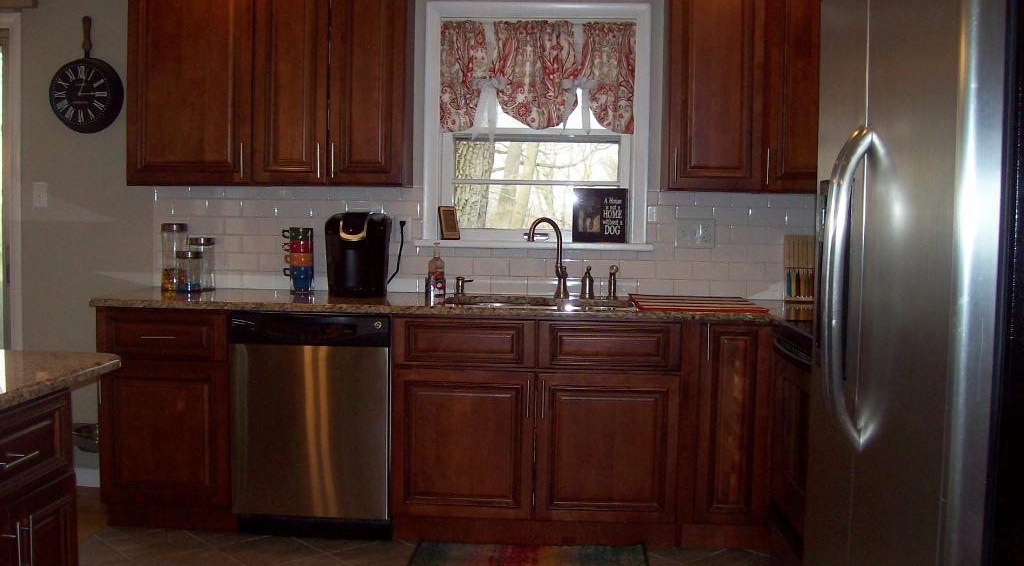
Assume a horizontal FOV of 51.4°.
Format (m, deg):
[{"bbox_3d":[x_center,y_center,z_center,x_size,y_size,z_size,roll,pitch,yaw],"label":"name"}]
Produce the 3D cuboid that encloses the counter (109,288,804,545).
[{"bbox_3d":[-0.105,0.523,4.221,2.970,0.914,0.655,1,4,3],"label":"counter"}]

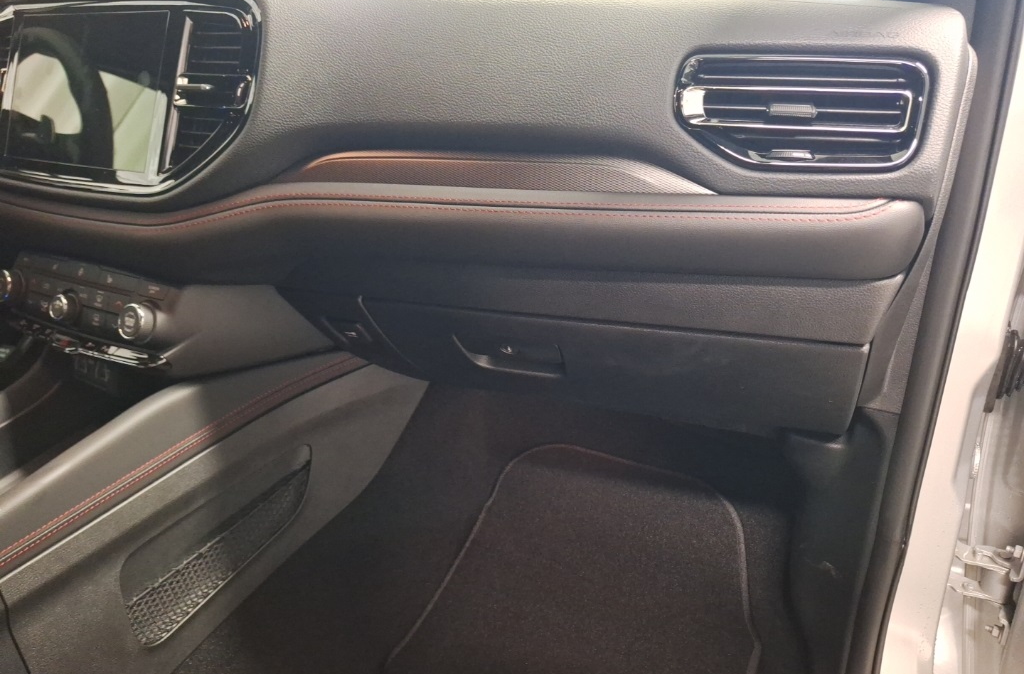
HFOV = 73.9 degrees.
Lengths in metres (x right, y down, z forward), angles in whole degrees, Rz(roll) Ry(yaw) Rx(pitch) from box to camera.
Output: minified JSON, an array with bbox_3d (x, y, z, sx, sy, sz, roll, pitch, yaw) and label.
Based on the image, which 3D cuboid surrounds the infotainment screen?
[{"bbox_3d":[-0.386,-0.223,0.618,0.212,0.135,0.014,12,4,26],"label":"infotainment screen"}]

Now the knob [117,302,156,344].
[{"bbox_3d":[-0.310,-0.012,0.562,0.034,0.034,0.014,12,0,26],"label":"knob"}]

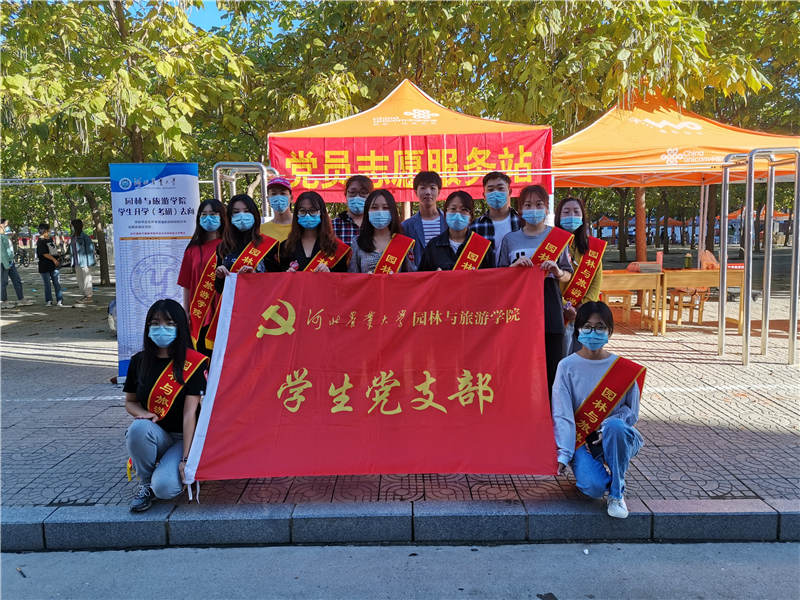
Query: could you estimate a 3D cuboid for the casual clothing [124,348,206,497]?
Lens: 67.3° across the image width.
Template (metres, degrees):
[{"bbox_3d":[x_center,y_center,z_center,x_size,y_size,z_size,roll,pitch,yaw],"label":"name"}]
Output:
[{"bbox_3d":[-1.267,0.655,3.260,0.450,0.750,0.550,-1,6,-5],"label":"casual clothing"}]

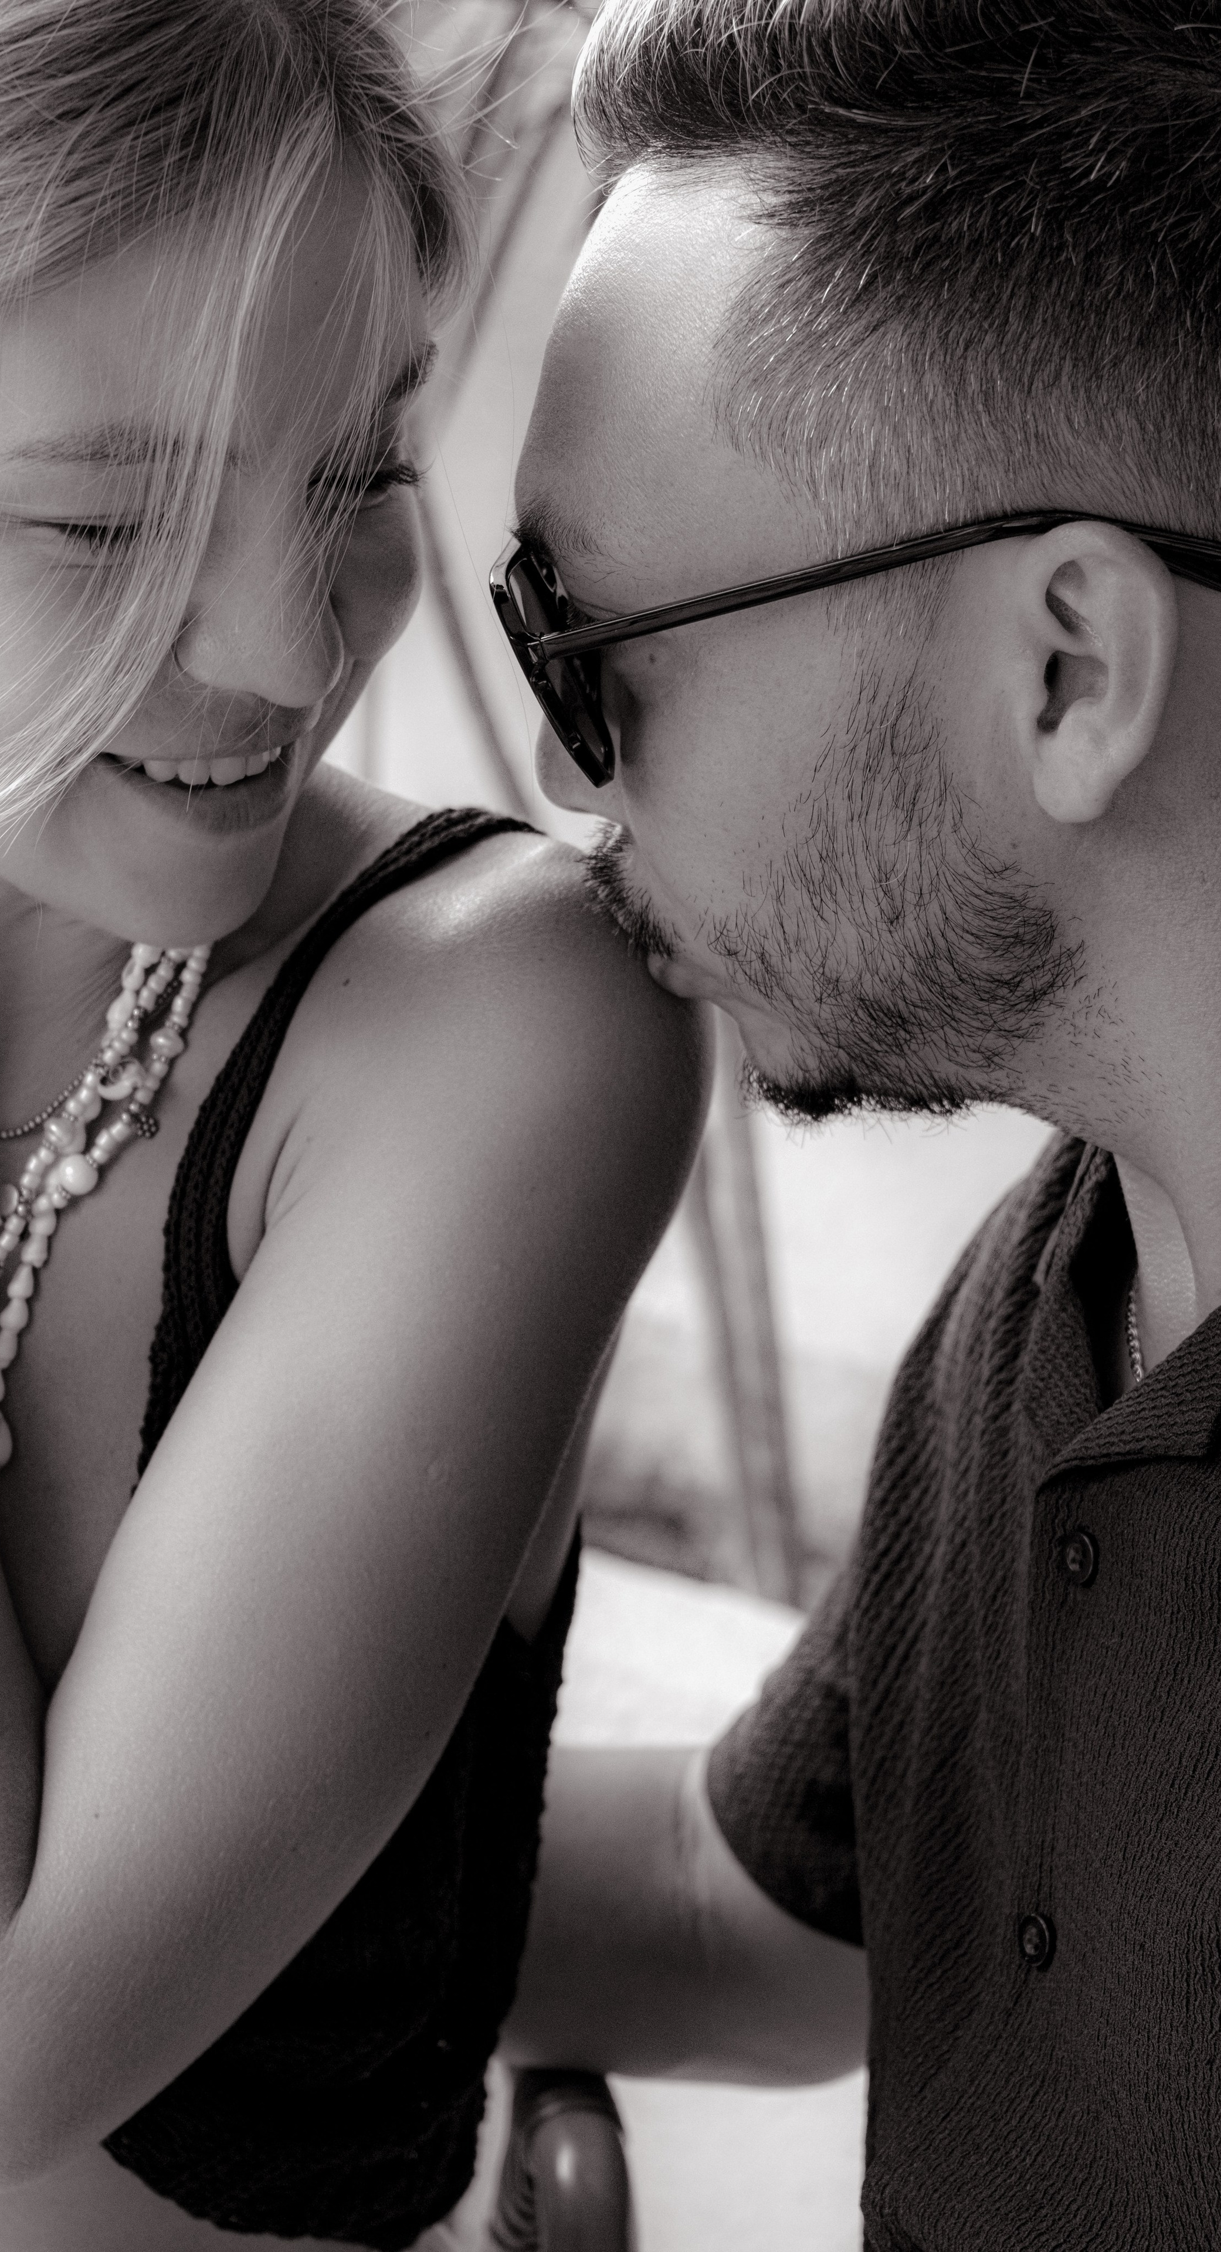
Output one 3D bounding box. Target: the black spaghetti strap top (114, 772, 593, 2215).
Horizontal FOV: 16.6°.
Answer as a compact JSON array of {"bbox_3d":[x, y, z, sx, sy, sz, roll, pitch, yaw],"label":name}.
[{"bbox_3d":[-0.148,0.092,1.065,0.300,0.360,0.220,10,6,43],"label":"black spaghetti strap top"}]

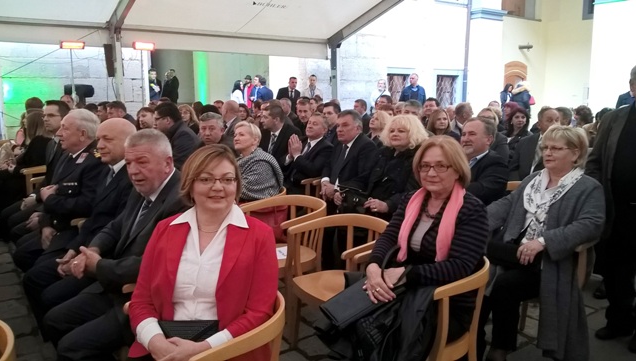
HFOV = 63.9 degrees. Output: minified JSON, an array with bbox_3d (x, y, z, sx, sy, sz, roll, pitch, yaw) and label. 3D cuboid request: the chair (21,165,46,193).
[{"bbox_3d":[-2.580,0.212,4.981,0.580,0.730,0.570,-6,12,-32],"label":"chair"}]

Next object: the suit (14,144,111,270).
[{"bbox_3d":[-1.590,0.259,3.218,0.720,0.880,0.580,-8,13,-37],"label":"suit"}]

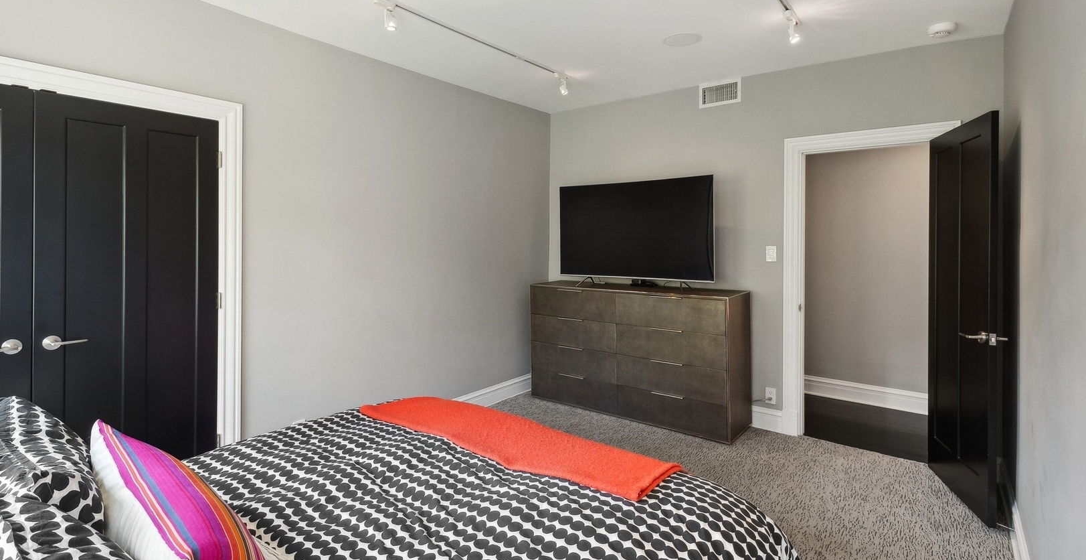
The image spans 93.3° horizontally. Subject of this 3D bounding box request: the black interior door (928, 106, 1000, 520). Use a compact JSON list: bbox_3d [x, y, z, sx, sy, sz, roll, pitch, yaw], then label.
[{"bbox_3d":[2.393,0.193,2.937,0.042,2.100,0.772,0,1,19],"label":"black interior door"}]

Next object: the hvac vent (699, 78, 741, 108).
[{"bbox_3d":[1.424,-1.506,4.133,0.333,0.187,0.020,1,1,38],"label":"hvac vent"}]

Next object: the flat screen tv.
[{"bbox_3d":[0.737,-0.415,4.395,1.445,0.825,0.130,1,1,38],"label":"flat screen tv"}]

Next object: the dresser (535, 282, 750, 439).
[{"bbox_3d":[0.744,0.613,4.380,1.824,1.035,0.470,1,1,38],"label":"dresser"}]

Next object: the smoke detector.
[{"bbox_3d":[2.353,-1.469,3.018,0.140,0.046,0.140,1,1,38],"label":"smoke detector"}]

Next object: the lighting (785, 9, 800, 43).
[{"bbox_3d":[1.383,-1.400,2.847,0.070,0.135,0.120,1,1,38],"label":"lighting"}]

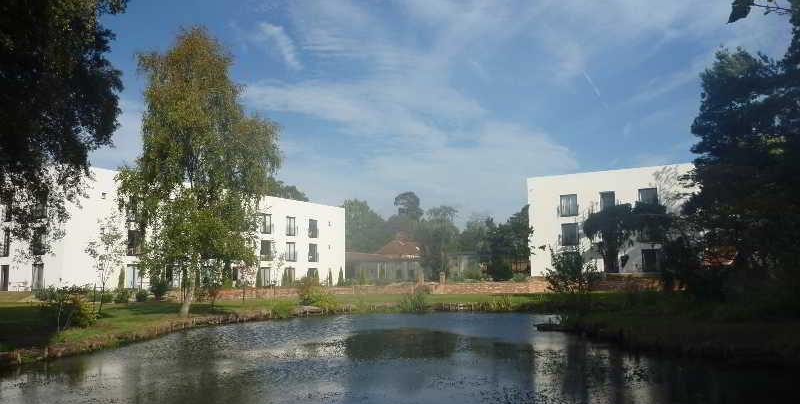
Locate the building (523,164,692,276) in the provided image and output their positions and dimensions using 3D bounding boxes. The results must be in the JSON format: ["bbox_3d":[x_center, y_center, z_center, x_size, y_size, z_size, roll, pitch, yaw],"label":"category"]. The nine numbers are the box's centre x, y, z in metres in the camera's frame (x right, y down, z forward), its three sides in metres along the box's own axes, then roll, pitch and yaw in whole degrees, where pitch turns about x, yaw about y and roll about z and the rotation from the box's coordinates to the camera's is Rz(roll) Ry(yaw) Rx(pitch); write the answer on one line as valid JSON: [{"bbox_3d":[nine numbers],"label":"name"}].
[{"bbox_3d":[24.871,2.843,71.274,17.000,10.400,14.000,-5,-8,31],"label":"building"}]

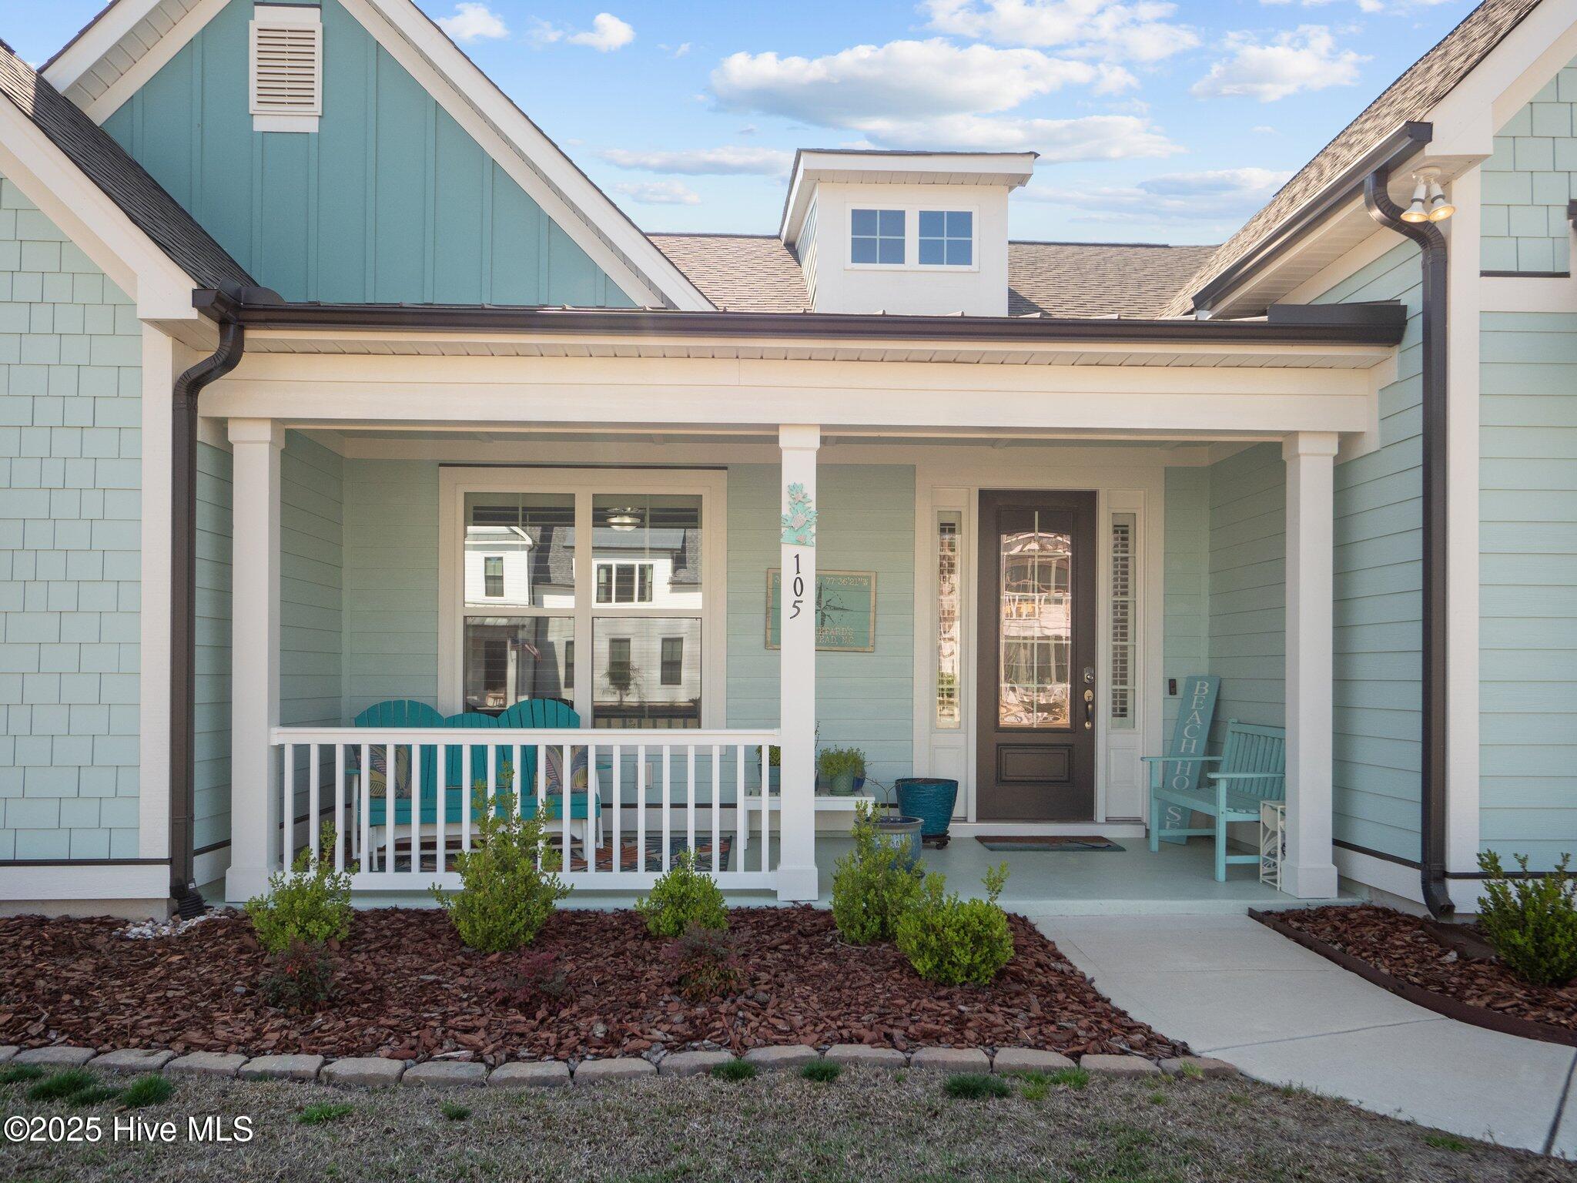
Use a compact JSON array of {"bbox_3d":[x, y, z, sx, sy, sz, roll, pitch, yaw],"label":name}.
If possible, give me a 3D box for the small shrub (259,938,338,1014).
[{"bbox_3d":[-1.980,1.550,5.150,0.325,0.310,0.300,0,-1,-3],"label":"small shrub"}]

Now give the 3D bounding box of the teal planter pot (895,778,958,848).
[{"bbox_3d":[0.932,1.495,8.570,0.425,0.445,0.425,0,-1,0],"label":"teal planter pot"}]

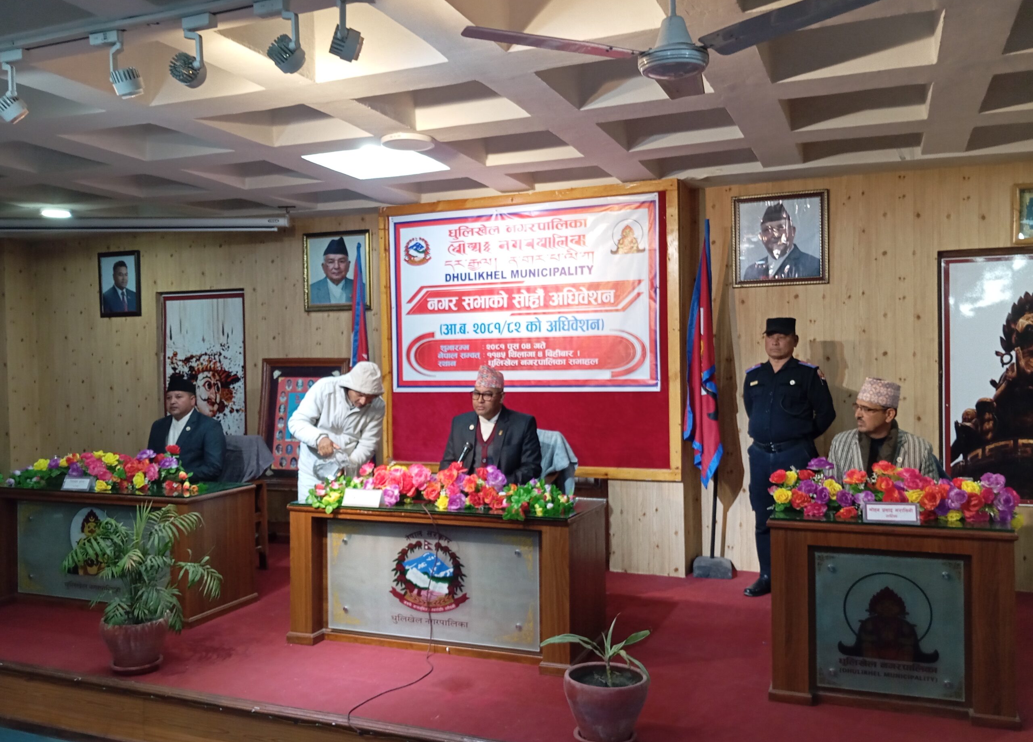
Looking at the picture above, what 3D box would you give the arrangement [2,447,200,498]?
[{"bbox_3d":[-2.612,0.614,5.233,1.421,0.245,0.284,-1,0,22],"label":"arrangement"}]

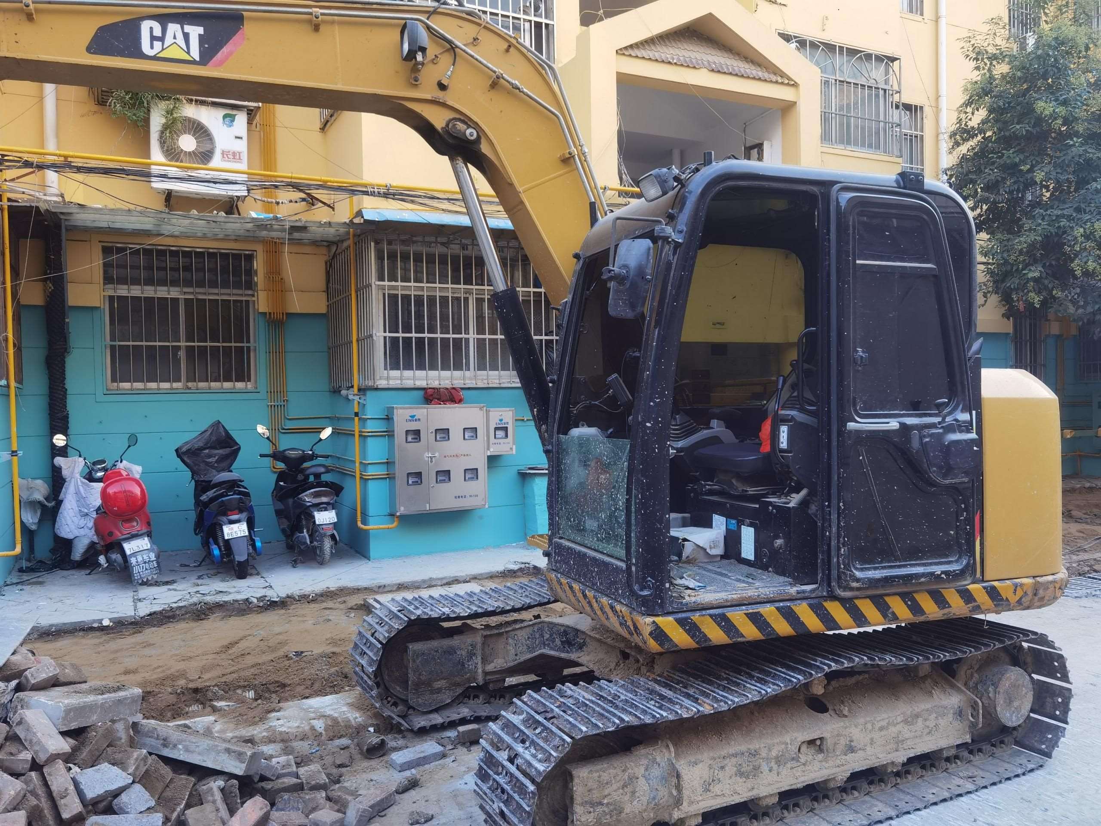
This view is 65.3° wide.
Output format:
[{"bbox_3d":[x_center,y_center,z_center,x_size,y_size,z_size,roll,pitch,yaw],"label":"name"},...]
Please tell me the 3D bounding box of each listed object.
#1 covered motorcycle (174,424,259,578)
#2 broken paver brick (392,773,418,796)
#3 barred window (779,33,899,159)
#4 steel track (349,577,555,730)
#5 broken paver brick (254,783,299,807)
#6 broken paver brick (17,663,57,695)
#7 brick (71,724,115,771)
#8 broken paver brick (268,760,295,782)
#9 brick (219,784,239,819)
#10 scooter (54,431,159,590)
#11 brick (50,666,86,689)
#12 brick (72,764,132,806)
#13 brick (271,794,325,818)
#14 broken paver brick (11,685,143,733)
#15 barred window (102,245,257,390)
[{"bbox_3d":[-3.074,0.781,7.996,0.670,1.330,1.700,-2,1,-32],"label":"covered motorcycle"},{"bbox_3d":[-0.610,1.592,3.680,0.115,0.045,0.055,-1,0,-41],"label":"broken paver brick"},{"bbox_3d":[3.670,-4.037,11.088,2.112,1.331,0.260,-2,2,-26],"label":"barred window"},{"bbox_3d":[0.258,1.302,5.109,2.760,0.610,0.465,-1,0,-27],"label":"steel track"},{"bbox_3d":[-1.073,1.497,3.410,0.150,0.055,0.095,1,-7,-40],"label":"broken paver brick"},{"bbox_3d":[-2.436,1.258,4.080,0.132,0.070,0.085,-19,25,-3],"label":"broken paver brick"},{"bbox_3d":[-1.945,1.413,3.640,0.105,0.058,0.190,-13,35,23],"label":"brick"},{"bbox_3d":[-1.119,1.508,3.650,0.090,0.048,0.090,-6,22,-7],"label":"broken paver brick"},{"bbox_3d":[-1.212,1.476,3.270,0.060,0.140,0.070,-12,-32,-14],"label":"brick"},{"bbox_3d":[-3.932,0.850,7.733,0.760,1.240,1.670,-2,2,-37],"label":"scooter"},{"bbox_3d":[-2.356,1.281,4.200,0.175,0.058,0.100,-2,24,-30],"label":"brick"},{"bbox_3d":[-1.622,1.345,3.100,0.142,0.050,0.158,14,18,37],"label":"brick"},{"bbox_3d":[-0.968,1.504,3.300,0.185,0.062,0.097,-1,1,-26],"label":"brick"},{"bbox_3d":[-1.933,1.196,3.524,0.248,0.096,0.398,5,-8,19],"label":"broken paver brick"},{"bbox_3d":[-3.924,-0.992,9.174,1.488,1.504,0.130,-2,2,-26],"label":"barred window"}]

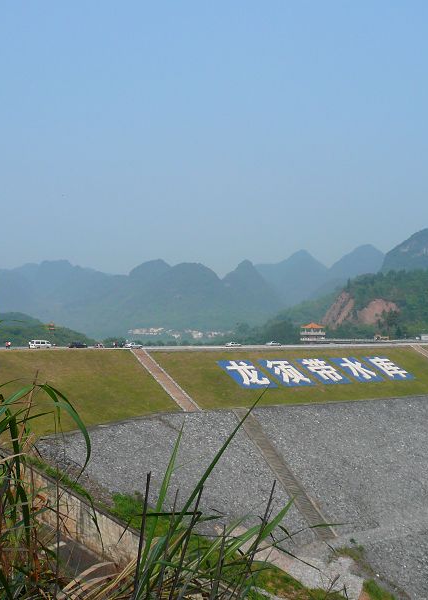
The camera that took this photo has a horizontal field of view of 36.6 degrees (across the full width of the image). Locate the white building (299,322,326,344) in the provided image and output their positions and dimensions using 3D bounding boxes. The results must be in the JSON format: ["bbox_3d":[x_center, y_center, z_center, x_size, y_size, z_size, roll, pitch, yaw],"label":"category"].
[{"bbox_3d":[41.055,13.657,267.000,7.600,8.500,7.600,2,-4,-34],"label":"white building"}]

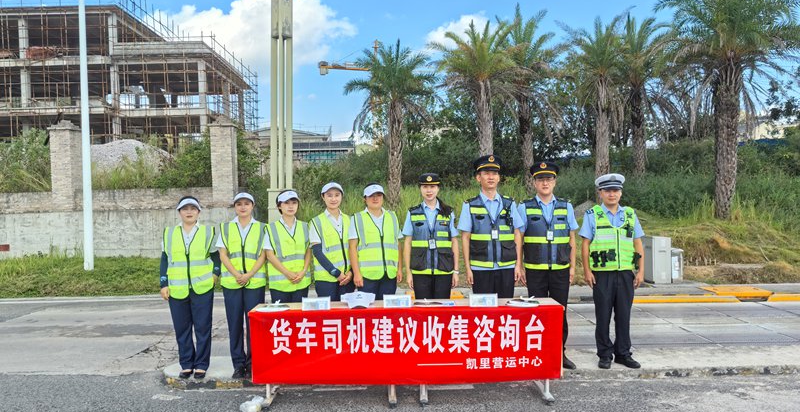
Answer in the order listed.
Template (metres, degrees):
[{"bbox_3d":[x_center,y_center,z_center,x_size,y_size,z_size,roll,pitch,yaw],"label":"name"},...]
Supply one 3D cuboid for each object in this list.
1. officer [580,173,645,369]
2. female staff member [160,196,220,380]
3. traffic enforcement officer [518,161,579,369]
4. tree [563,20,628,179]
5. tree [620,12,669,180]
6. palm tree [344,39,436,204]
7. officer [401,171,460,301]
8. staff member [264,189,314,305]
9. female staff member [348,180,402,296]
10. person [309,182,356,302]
[{"bbox_3d":[1.955,0.582,5.696,0.560,1.755,0.310,0,3,-1],"label":"officer"},{"bbox_3d":[-1.842,0.696,5.512,0.520,1.559,0.310,-1,1,-17],"label":"female staff member"},{"bbox_3d":[1.341,0.534,5.663,0.530,1.854,0.310,0,3,1],"label":"traffic enforcement officer"},{"bbox_3d":[6.813,-3.245,21.360,2.800,6.325,2.800,0,3,0],"label":"tree"},{"bbox_3d":[8.756,-3.692,22.839,2.600,6.396,2.600,0,3,0],"label":"tree"},{"bbox_3d":[-0.229,-2.979,22.000,3.300,6.000,3.200,-1,1,0],"label":"palm tree"},{"bbox_3d":[0.290,0.576,5.564,0.520,1.749,0.310,-1,1,0],"label":"officer"},{"bbox_3d":[-0.976,0.663,5.469,0.430,1.616,0.310,-1,3,-18],"label":"staff member"},{"bbox_3d":[-0.210,0.635,5.523,0.470,1.667,0.300,-1,3,-14],"label":"female staff member"},{"bbox_3d":[-0.579,0.622,5.533,0.430,1.678,0.300,-1,1,-22],"label":"person"}]

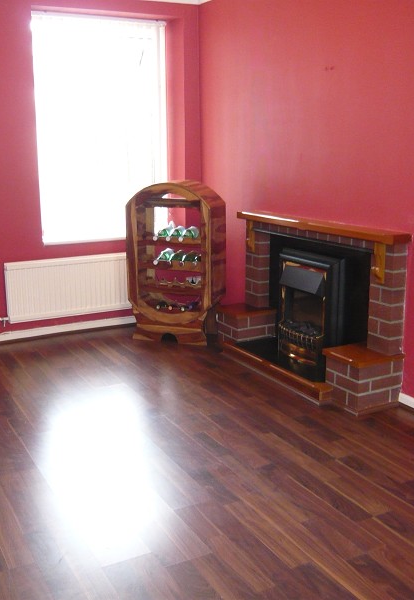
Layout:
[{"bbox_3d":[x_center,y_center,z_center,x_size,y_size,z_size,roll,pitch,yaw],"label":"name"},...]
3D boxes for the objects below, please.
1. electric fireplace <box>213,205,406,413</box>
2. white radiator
[{"bbox_3d":[0.573,0.003,4.102,0.408,0.962,1.541,-7,14,-26],"label":"electric fireplace"},{"bbox_3d":[-1.018,-0.106,5.067,1.051,0.443,0.106,-7,14,-26],"label":"white radiator"}]

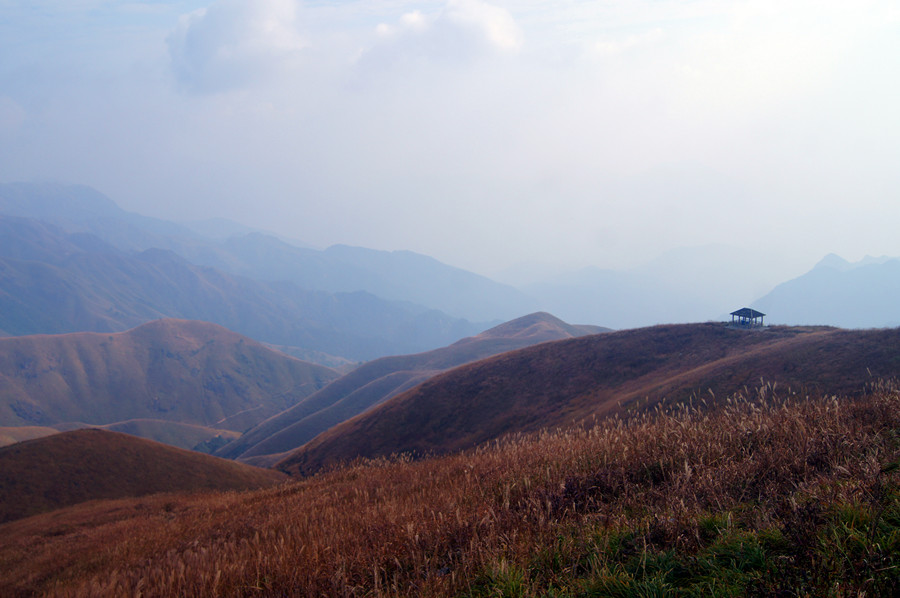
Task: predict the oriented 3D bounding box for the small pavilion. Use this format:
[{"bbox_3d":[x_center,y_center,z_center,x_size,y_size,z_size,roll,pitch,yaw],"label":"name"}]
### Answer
[{"bbox_3d":[66.253,4.197,199.736,4.298,3.993,6.151,-6,9,-30],"label":"small pavilion"}]

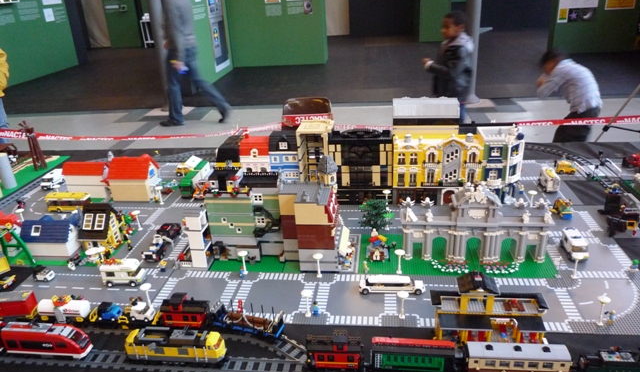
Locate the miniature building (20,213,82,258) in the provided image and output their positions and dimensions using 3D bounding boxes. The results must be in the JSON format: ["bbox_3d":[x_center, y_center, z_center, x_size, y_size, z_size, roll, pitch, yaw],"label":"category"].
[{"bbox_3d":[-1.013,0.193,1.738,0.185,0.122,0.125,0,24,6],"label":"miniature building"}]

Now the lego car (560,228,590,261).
[{"bbox_3d":[0.868,0.199,1.576,0.054,0.058,0.108,0,24,8],"label":"lego car"}]

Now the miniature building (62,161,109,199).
[{"bbox_3d":[-1.122,-0.038,2.252,0.215,0.175,0.092,0,24,8],"label":"miniature building"}]

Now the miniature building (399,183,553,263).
[{"bbox_3d":[0.523,0.110,1.563,0.488,0.272,0.124,0,24,8],"label":"miniature building"}]

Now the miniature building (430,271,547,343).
[{"bbox_3d":[0.423,0.325,1.176,0.262,0.206,0.118,0,24,6],"label":"miniature building"}]

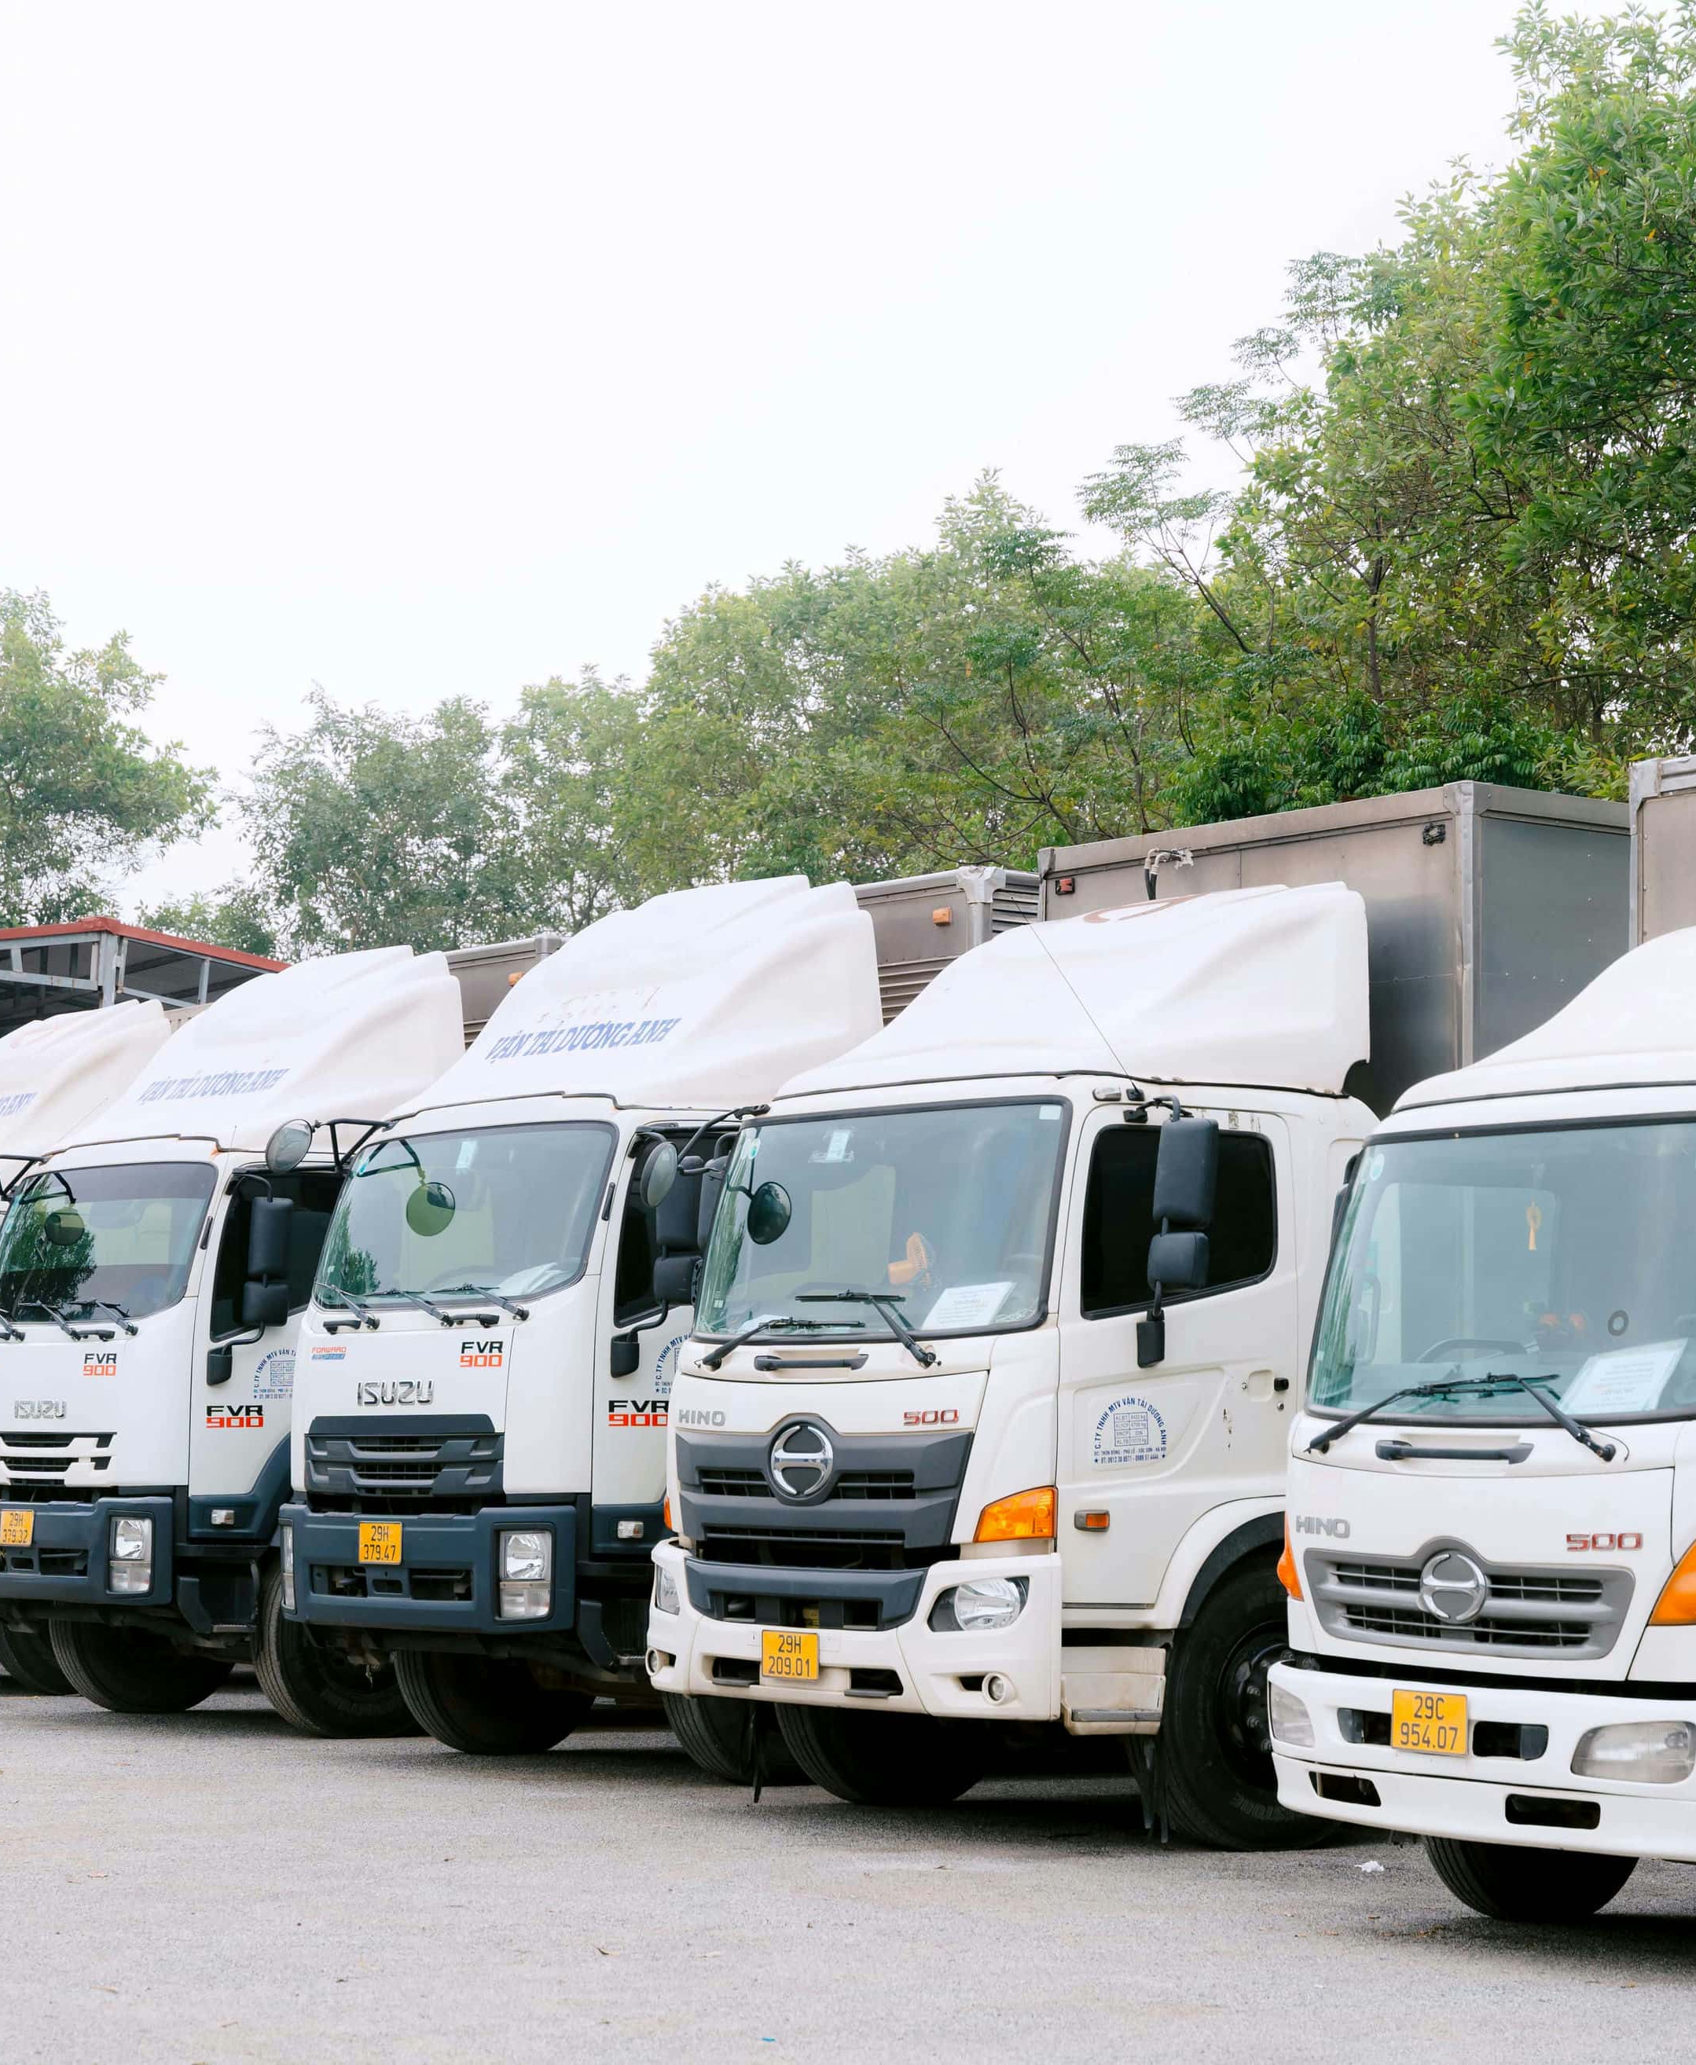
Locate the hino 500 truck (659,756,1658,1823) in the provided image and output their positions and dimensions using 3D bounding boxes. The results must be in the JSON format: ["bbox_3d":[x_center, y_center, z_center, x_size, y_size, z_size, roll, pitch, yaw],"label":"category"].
[{"bbox_3d":[3.411,1.289,18.697,9.151,3.959,2.495,5,-7,-37],"label":"hino 500 truck"}]

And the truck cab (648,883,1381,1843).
[{"bbox_3d":[0.571,1.213,16.518,2.000,3.565,2.444,5,-7,-37],"label":"truck cab"}]

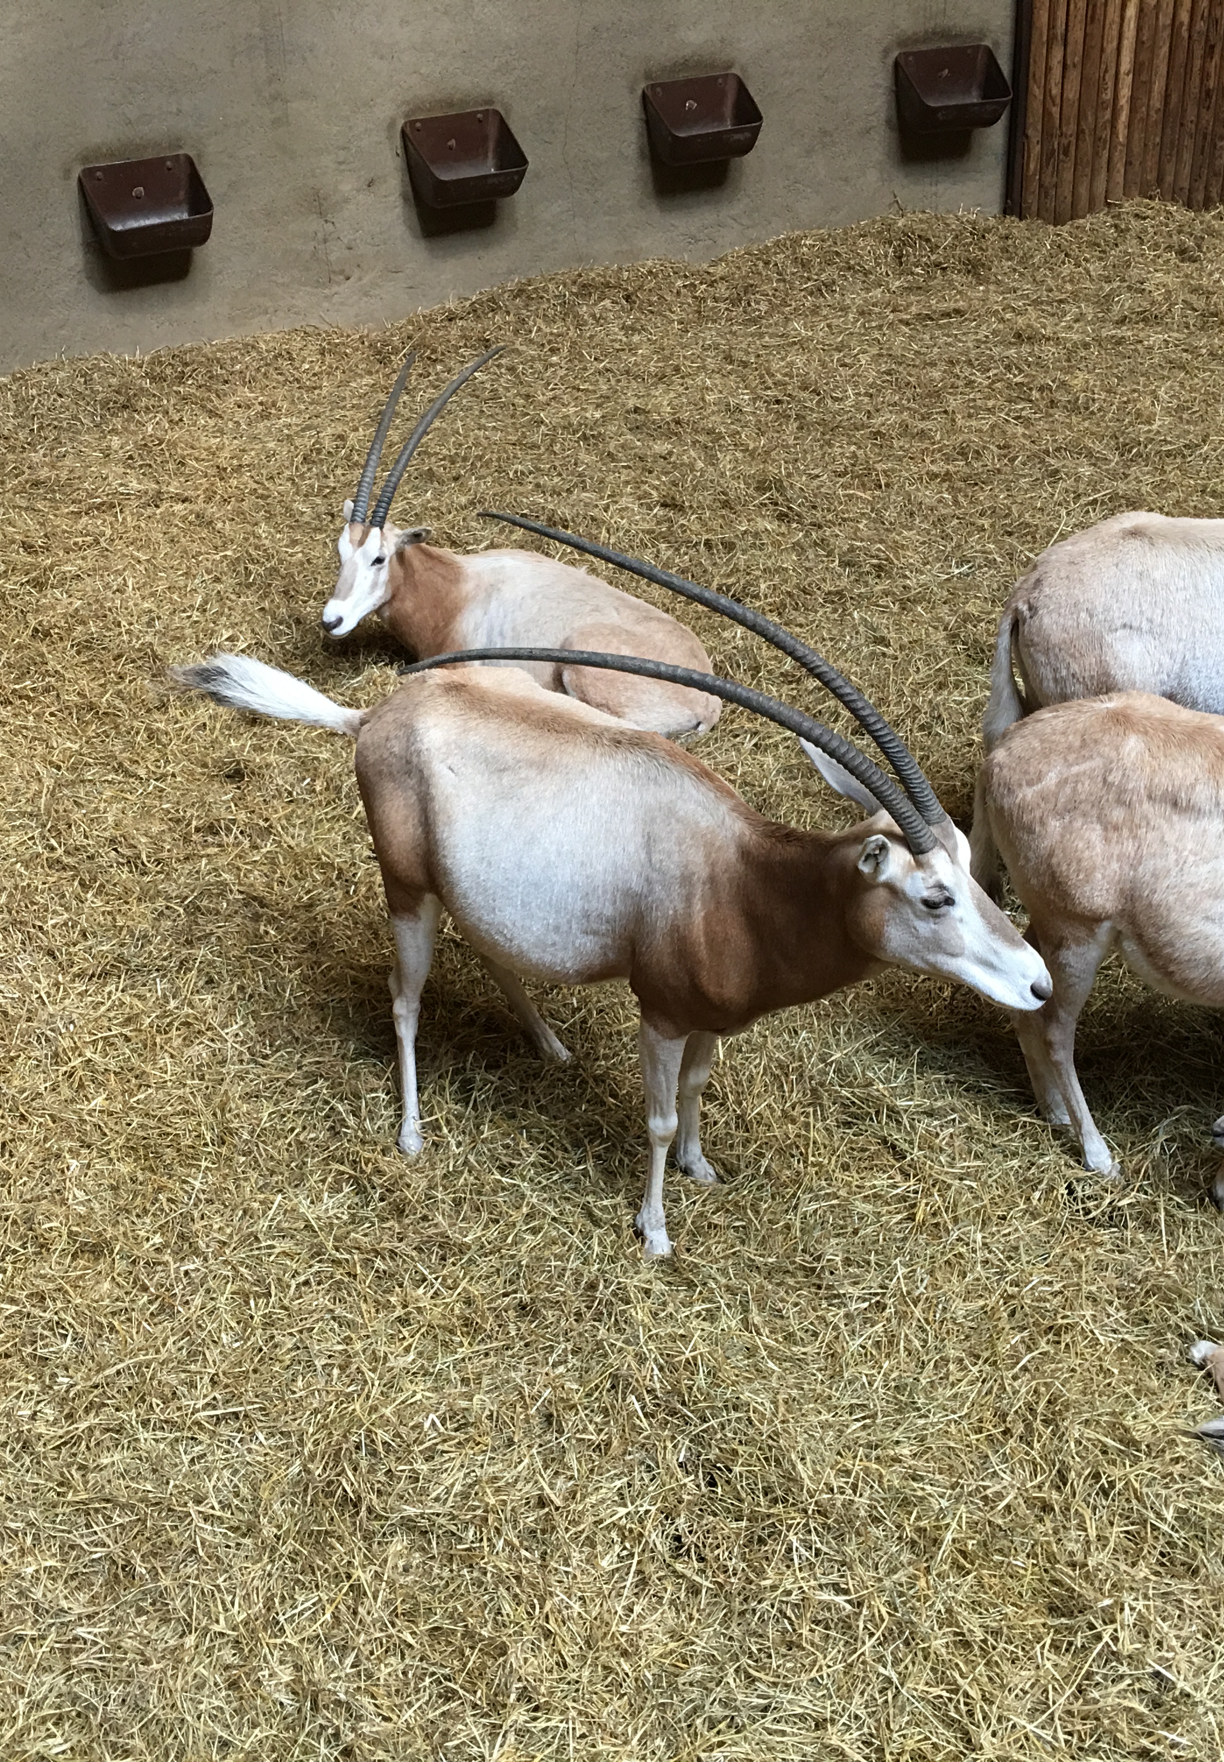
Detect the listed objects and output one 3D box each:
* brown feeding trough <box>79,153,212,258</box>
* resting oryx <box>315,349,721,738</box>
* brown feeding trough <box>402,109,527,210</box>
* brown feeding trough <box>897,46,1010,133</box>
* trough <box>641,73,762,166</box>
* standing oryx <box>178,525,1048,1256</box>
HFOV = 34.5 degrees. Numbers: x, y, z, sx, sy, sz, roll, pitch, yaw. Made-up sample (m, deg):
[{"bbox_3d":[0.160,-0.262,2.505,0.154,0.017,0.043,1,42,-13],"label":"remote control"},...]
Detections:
[{"bbox_3d":[-2.061,-3.011,8.821,0.530,0.339,0.412,-18,35,-22],"label":"brown feeding trough"},{"bbox_3d":[-0.191,-0.842,5.614,1.160,1.020,0.940,6,33,15],"label":"resting oryx"},{"bbox_3d":[-0.681,-3.416,9.328,0.530,0.339,0.412,-17,34,-20],"label":"brown feeding trough"},{"bbox_3d":[1.761,-4.041,10.078,0.530,0.339,0.412,-10,33,-11],"label":"brown feeding trough"},{"bbox_3d":[0.467,-3.763,9.765,0.530,0.339,0.412,-14,33,-16],"label":"trough"},{"bbox_3d":[-0.142,0.031,3.788,1.920,1.470,0.680,21,39,33],"label":"standing oryx"}]

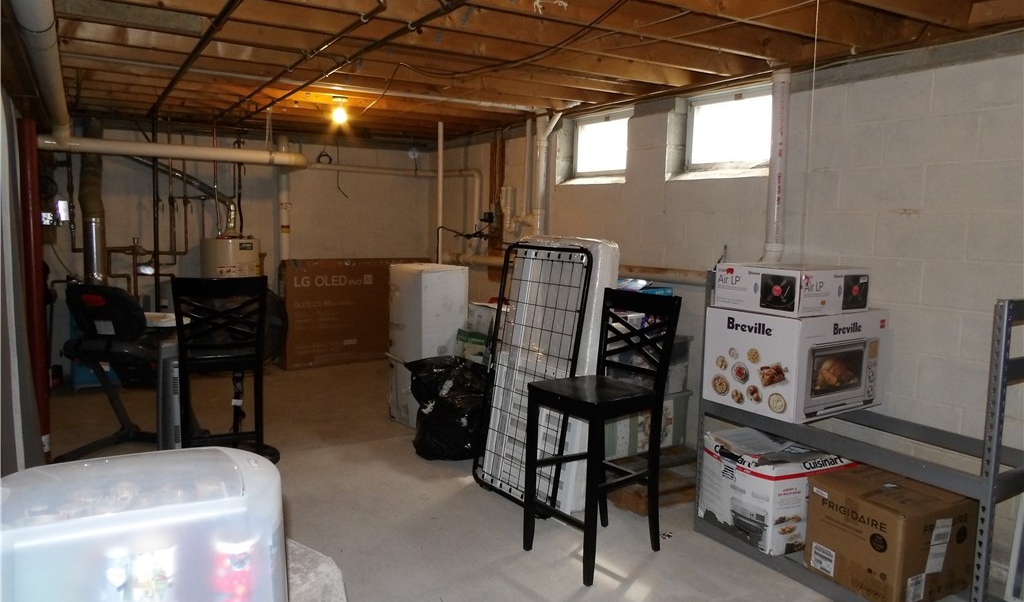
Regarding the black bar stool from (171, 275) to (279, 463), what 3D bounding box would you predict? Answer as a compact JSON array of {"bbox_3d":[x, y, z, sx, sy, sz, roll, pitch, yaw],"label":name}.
[{"bbox_3d":[-1.554,0.435,3.865,0.465,1.130,0.520,-2,7,-18],"label":"black bar stool"}]

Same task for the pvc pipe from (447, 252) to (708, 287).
[{"bbox_3d":[0.262,-0.264,5.503,0.095,0.095,3.641,-4,7,-30],"label":"pvc pipe"}]

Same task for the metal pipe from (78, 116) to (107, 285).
[{"bbox_3d":[-3.257,-0.766,5.519,0.180,1.295,0.180,-3,7,-32],"label":"metal pipe"}]

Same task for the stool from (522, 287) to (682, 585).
[{"bbox_3d":[0.381,0.539,3.063,0.520,1.130,0.465,-5,9,-38],"label":"stool"}]

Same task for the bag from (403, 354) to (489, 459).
[{"bbox_3d":[-0.395,0.642,4.456,0.520,0.590,0.440,0,7,-5],"label":"bag"}]

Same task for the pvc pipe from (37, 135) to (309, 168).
[{"bbox_3d":[-2.553,-1.156,5.522,1.906,0.125,0.125,-3,7,-32],"label":"pvc pipe"}]

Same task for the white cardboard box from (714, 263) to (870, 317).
[{"bbox_3d":[1.286,-0.059,3.276,0.475,0.188,0.455,-3,7,-31],"label":"white cardboard box"}]

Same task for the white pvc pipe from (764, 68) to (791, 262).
[{"bbox_3d":[1.347,-0.680,3.597,0.100,0.980,0.100,-4,8,-30],"label":"white pvc pipe"}]

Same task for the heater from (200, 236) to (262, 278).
[{"bbox_3d":[-2.392,0.076,6.078,0.510,1.234,0.510,-3,7,-32],"label":"heater"}]

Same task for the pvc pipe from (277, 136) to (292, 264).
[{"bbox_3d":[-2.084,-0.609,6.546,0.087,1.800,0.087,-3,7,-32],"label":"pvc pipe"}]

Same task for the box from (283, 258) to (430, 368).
[{"bbox_3d":[-1.475,0.100,7.090,1.581,0.993,0.192,-3,8,-34],"label":"box"}]

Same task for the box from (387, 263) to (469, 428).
[{"bbox_3d":[-0.596,0.313,5.058,0.430,1.100,0.470,-5,9,-39],"label":"box"}]

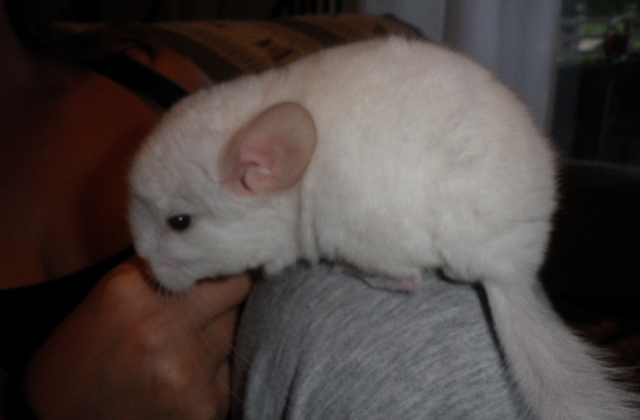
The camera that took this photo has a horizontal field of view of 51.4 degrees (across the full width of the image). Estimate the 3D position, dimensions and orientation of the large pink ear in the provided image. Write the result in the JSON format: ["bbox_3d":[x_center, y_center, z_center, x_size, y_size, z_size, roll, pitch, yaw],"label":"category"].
[{"bbox_3d":[-0.025,-0.029,0.325,0.039,0.056,0.020,41,5,12],"label":"large pink ear"}]

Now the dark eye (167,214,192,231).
[{"bbox_3d":[-0.069,0.006,0.327,0.012,0.009,0.007,-3,6,18],"label":"dark eye"}]

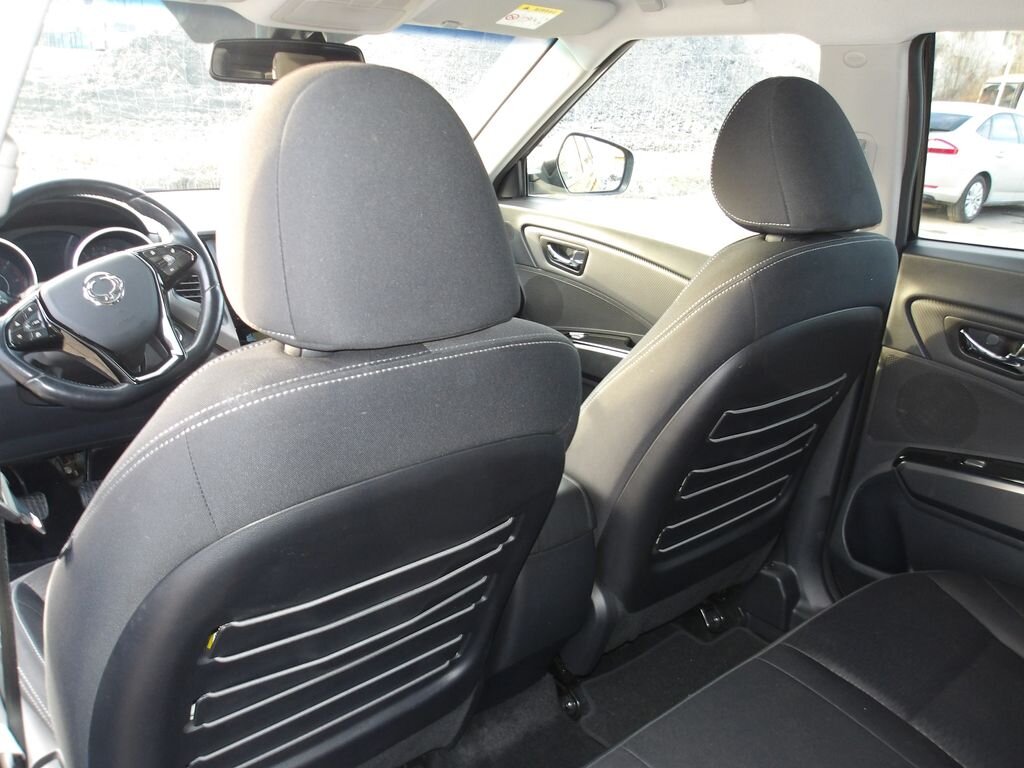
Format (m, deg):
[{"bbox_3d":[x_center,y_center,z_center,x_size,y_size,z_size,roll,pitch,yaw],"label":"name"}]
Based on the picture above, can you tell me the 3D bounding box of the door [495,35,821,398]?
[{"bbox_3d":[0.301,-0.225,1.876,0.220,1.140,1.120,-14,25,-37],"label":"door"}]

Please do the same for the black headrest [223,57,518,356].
[{"bbox_3d":[-0.103,-0.139,0.602,0.235,0.200,0.165,-14,17,-37],"label":"black headrest"}]

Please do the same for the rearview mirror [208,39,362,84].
[{"bbox_3d":[-0.390,-0.560,1.400,0.260,0.072,0.045,-6,26,-25],"label":"rearview mirror"}]

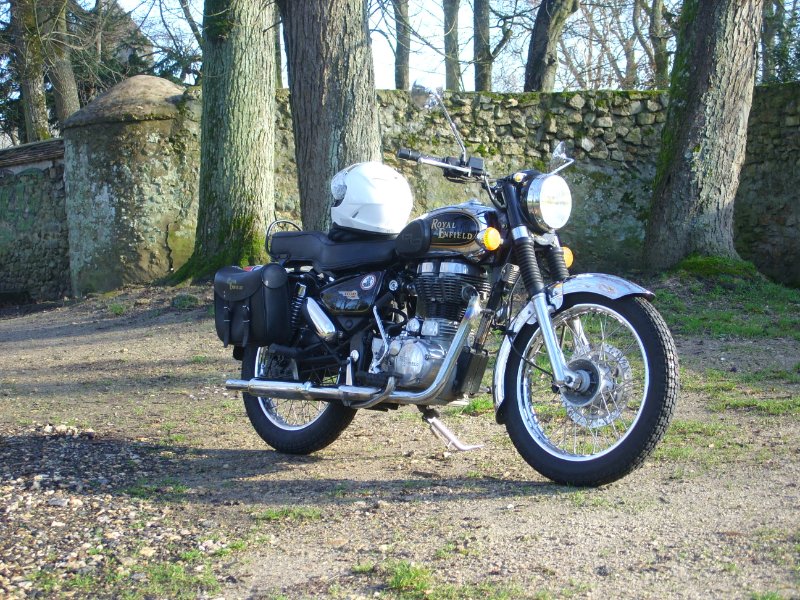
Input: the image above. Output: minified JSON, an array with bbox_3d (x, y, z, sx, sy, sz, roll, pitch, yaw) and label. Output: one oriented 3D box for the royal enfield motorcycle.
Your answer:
[{"bbox_3d":[0.111,-0.033,5.265,2.145,1.260,0.850,0,-8,44],"label":"royal enfield motorcycle"}]

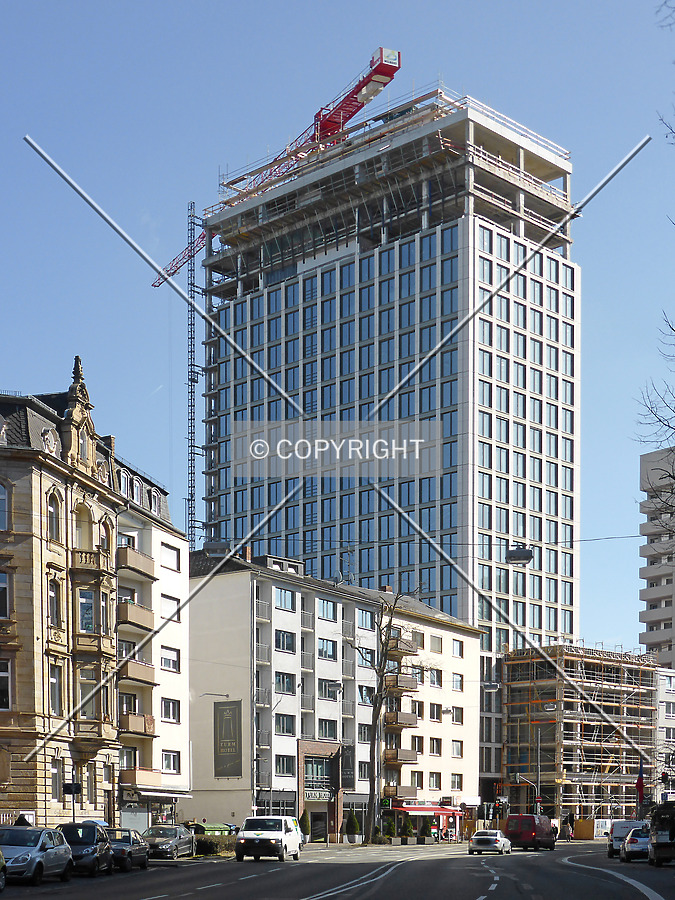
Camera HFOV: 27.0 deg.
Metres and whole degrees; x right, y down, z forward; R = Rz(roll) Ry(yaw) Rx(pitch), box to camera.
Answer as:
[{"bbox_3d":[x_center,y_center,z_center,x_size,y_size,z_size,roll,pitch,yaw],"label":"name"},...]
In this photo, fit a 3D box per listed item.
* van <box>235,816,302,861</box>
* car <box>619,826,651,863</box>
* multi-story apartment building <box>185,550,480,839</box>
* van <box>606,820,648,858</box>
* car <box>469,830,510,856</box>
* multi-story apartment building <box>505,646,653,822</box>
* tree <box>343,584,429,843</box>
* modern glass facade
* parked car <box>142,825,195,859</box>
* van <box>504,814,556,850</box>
[{"bbox_3d":[-2.866,16.678,60.228,1.920,1.930,4.880,-2,-15,7],"label":"van"},{"bbox_3d":[13.551,17.549,62.341,1.760,1.460,4.200,-2,-15,8],"label":"car"},{"bbox_3d":[-1.452,20.793,111.818,11.500,20.000,36.000,-9,-17,29],"label":"multi-story apartment building"},{"bbox_3d":[14.747,19.766,71.323,1.920,1.880,4.750,-2,-15,9],"label":"van"},{"bbox_3d":[8.800,22.545,80.695,1.800,1.410,4.600,-4,-16,13],"label":"car"},{"bbox_3d":[23.610,28.667,136.824,6.800,17.600,17.300,-14,-20,42],"label":"multi-story apartment building"},{"bbox_3d":[3.507,19.100,102.569,6.300,18.720,6.000,0,-15,0],"label":"tree"},{"bbox_3d":[5.528,4.882,161.176,40.700,76.000,19.200,-14,-20,43],"label":"modern glass facade"},{"bbox_3d":[-7.549,17.486,62.631,1.730,1.420,4.550,-3,-15,11],"label":"parked car"},{"bbox_3d":[12.612,24.916,91.413,1.930,2.300,5.000,-6,-16,21],"label":"van"}]

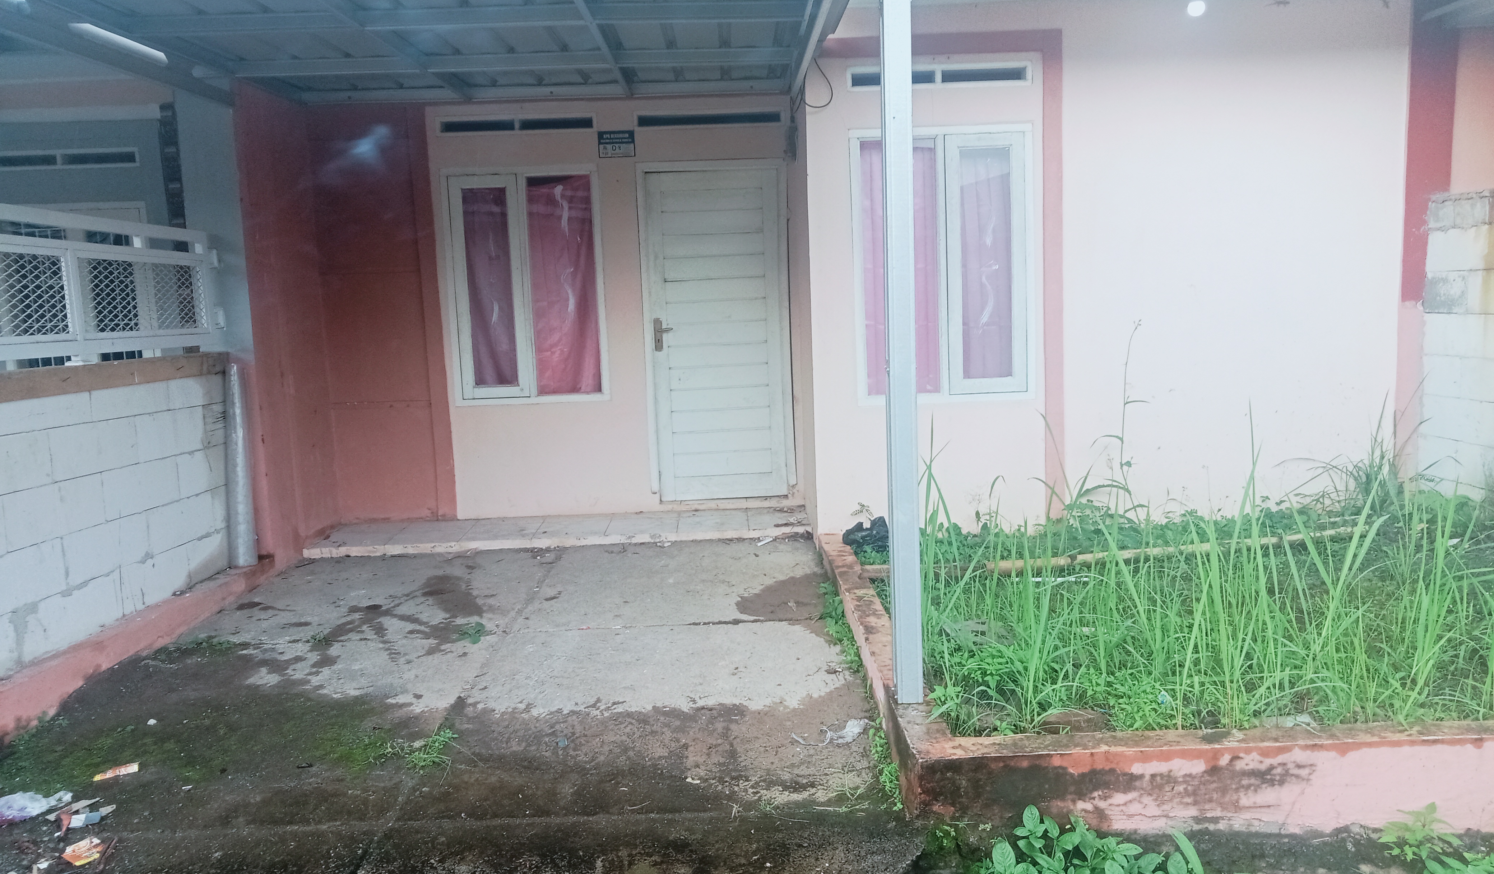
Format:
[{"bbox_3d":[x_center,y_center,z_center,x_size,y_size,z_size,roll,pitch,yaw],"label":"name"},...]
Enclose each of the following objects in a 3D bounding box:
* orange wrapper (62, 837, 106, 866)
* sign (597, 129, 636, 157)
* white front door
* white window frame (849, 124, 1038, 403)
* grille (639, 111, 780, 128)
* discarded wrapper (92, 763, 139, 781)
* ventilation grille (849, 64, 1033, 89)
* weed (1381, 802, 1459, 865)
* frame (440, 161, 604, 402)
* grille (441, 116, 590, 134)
[{"bbox_3d":[-1.678,1.037,3.036,0.120,0.015,0.085,3,7,40],"label":"orange wrapper"},{"bbox_3d":[-0.769,-1.730,7.131,0.215,0.156,0.015,-2,6,-1],"label":"sign"},{"bbox_3d":[-0.173,-0.610,7.285,0.787,1.986,0.060,-2,6,-1],"label":"white front door"},{"bbox_3d":[1.007,-0.870,6.164,0.930,1.400,0.100,-2,6,0],"label":"white window frame"},{"bbox_3d":[-0.221,-1.879,7.147,0.850,0.074,0.060,-2,6,-1],"label":"grille"},{"bbox_3d":[-1.870,0.990,3.590,0.125,0.012,0.065,-6,7,-34],"label":"discarded wrapper"},{"bbox_3d":[0.970,-1.817,6.092,0.917,0.092,0.060,-2,6,-1],"label":"ventilation grille"},{"bbox_3d":[1.704,1.012,3.060,0.175,0.145,0.140,-2,6,0],"label":"weed"},{"bbox_3d":[-1.320,-0.897,7.229,0.928,1.395,0.080,-2,6,-1],"label":"frame"},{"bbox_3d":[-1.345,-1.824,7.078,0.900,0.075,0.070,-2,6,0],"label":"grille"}]

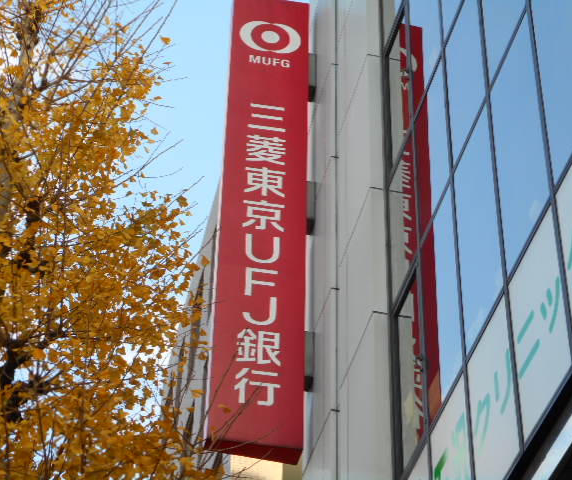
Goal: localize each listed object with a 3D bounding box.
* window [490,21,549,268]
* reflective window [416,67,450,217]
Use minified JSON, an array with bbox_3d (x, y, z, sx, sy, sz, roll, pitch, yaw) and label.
[{"bbox_3d":[1.800,-0.762,12.562,0.080,2.041,0.912,10,-44,-9],"label":"window"},{"bbox_3d":[1.381,-0.858,15.217,0.080,1.551,0.896,10,-44,-9],"label":"reflective window"}]

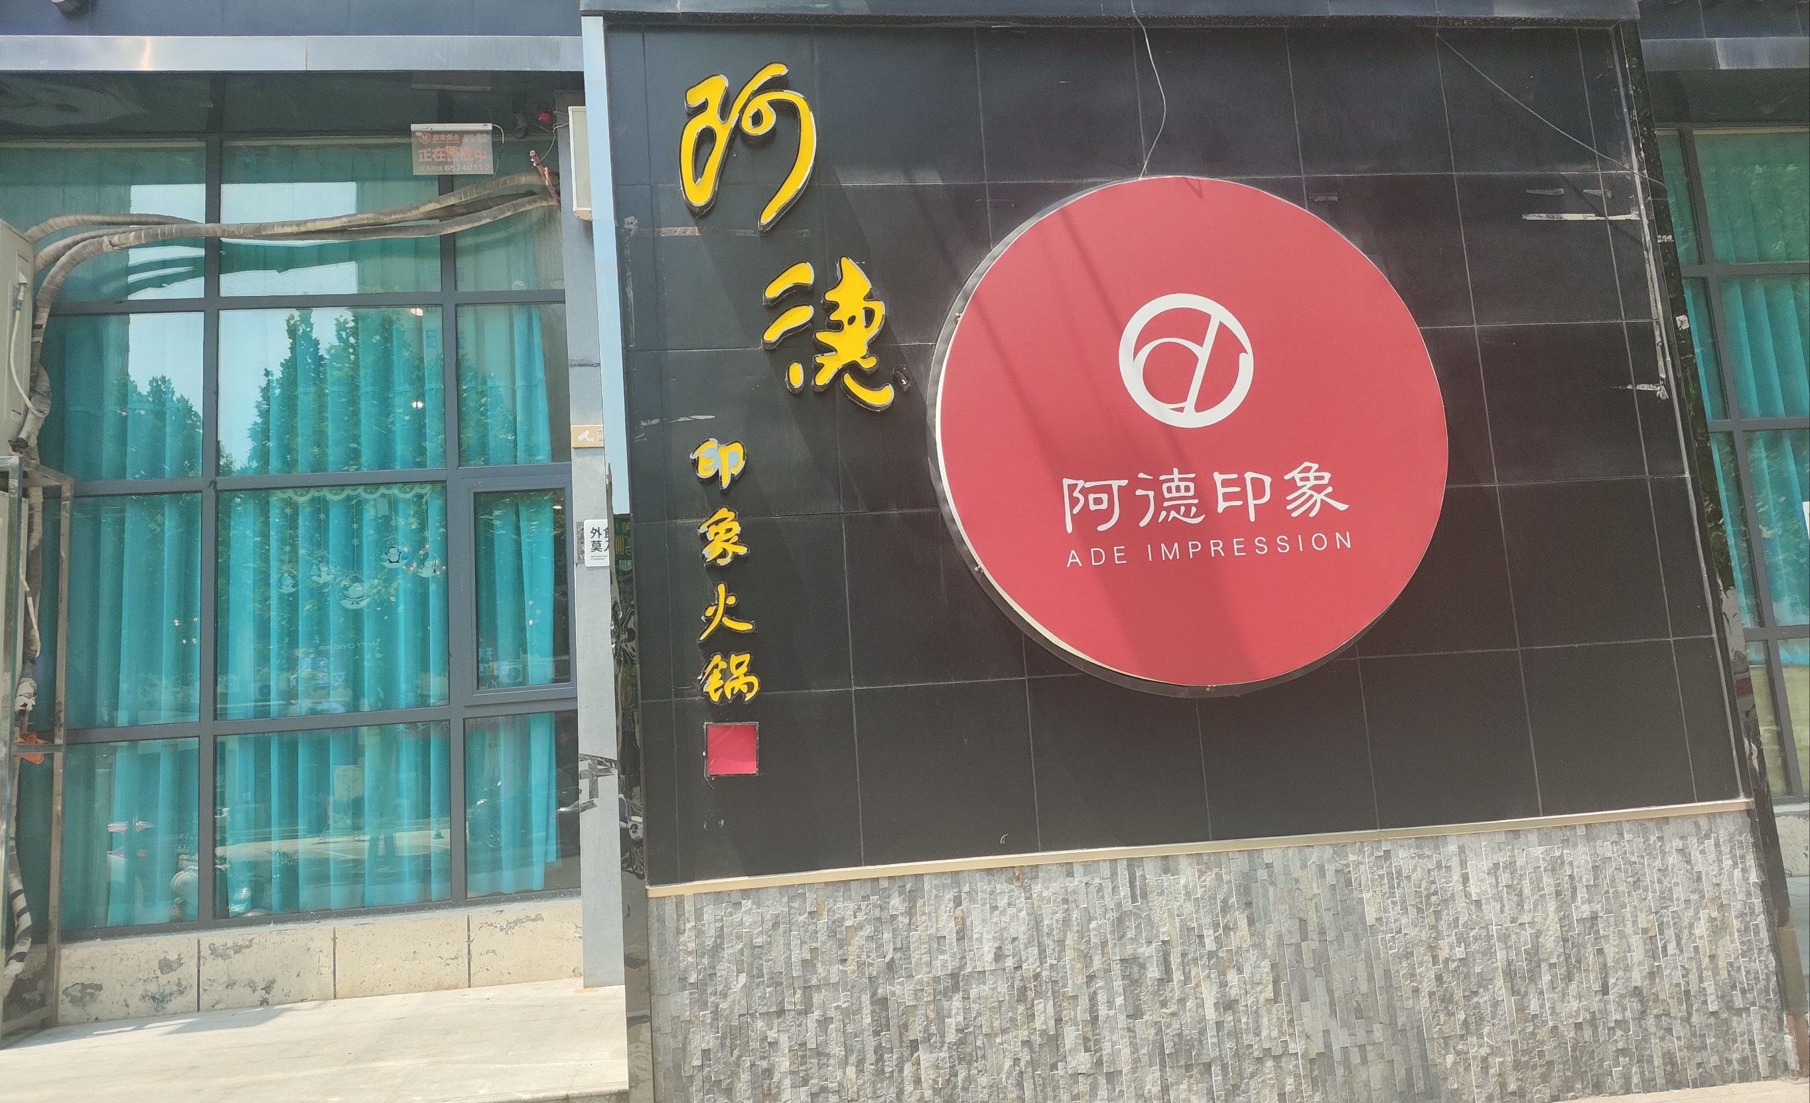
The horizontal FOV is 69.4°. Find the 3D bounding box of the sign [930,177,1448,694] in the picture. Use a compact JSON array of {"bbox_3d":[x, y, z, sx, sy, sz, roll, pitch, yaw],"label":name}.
[{"bbox_3d":[1.015,-0.431,4.642,1.825,1.825,0.156,-3,-9,-7],"label":"sign"}]

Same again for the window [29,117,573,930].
[{"bbox_3d":[-3.177,-0.267,7.032,2.715,4.295,0.120,-3,-9,-7],"label":"window"}]

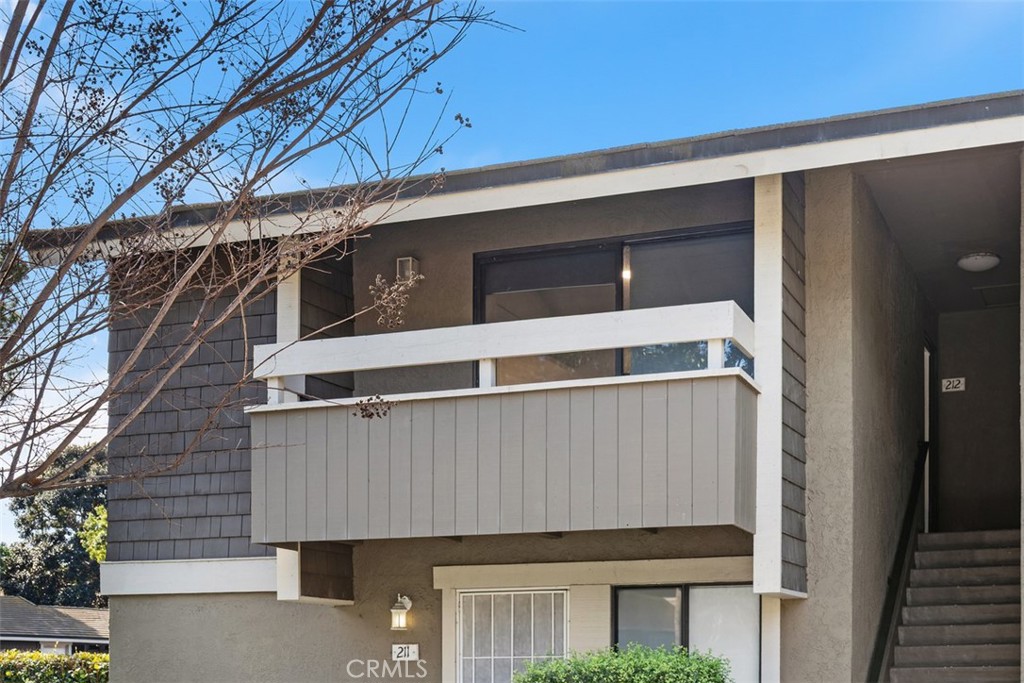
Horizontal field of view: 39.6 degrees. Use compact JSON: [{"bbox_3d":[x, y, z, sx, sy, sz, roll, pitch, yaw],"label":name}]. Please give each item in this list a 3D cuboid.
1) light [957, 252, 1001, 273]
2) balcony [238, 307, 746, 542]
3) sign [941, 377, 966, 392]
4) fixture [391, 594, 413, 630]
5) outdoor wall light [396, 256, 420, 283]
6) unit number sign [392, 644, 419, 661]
[{"bbox_3d":[4.663,-0.795,14.217,0.412,0.118,0.412,-5,-15,23],"label":"light"},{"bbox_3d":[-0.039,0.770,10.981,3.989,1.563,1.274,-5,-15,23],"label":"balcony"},{"bbox_3d":[4.877,0.482,15.706,0.240,0.134,0.020,-5,-15,23],"label":"sign"},{"bbox_3d":[-0.915,2.242,11.787,0.154,0.299,0.235,-5,-15,23],"label":"fixture"},{"bbox_3d":[-0.909,-0.615,12.515,0.142,0.235,0.172,-5,-15,23],"label":"outdoor wall light"},{"bbox_3d":[-0.889,2.584,11.813,0.240,0.129,0.020,-5,-15,23],"label":"unit number sign"}]

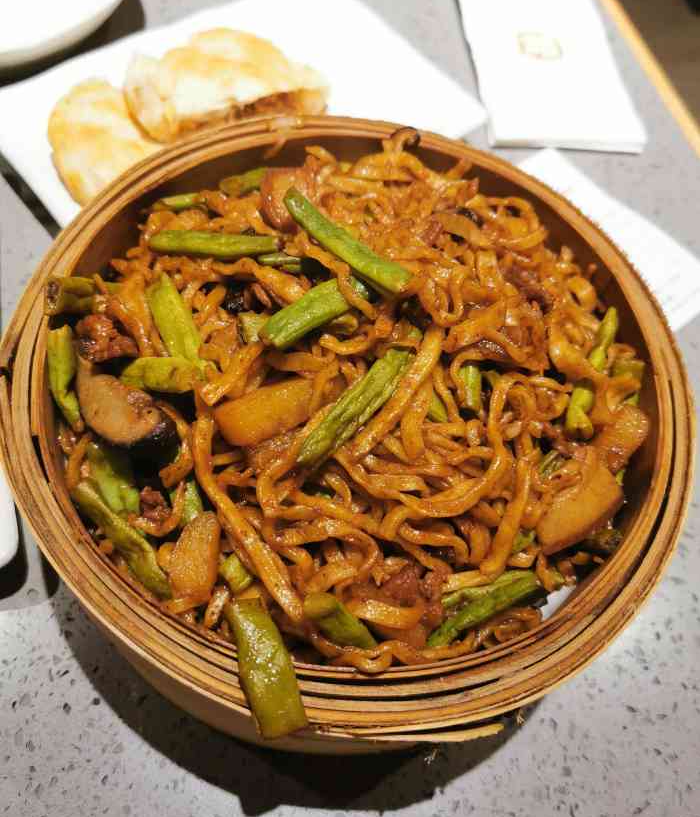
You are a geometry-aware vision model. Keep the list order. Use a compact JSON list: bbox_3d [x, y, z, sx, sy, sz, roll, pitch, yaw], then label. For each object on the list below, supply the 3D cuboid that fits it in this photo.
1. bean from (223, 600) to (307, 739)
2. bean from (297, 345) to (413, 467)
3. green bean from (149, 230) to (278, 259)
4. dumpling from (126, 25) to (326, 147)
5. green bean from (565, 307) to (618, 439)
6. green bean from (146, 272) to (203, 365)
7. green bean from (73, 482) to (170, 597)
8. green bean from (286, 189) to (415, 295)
[{"bbox_3d":[-0.024,0.071,0.202,0.013,0.007,0.037,-14,52,-15],"label":"bean"},{"bbox_3d":[0.002,-0.002,0.249,0.012,0.008,0.054,38,68,12],"label":"bean"},{"bbox_3d":[-0.053,-0.064,0.282,0.049,0.007,0.009,0,62,-1],"label":"green bean"},{"bbox_3d":[-0.068,-0.178,0.397,0.105,0.028,0.062,-18,66,-16],"label":"dumpling"},{"bbox_3d":[0.096,-0.015,0.284,0.009,0.007,0.063,22,63,4],"label":"green bean"},{"bbox_3d":[-0.063,-0.032,0.266,0.011,0.007,0.044,-22,62,-18],"label":"green bean"},{"bbox_3d":[-0.071,0.040,0.227,0.009,0.007,0.045,-37,70,-23],"label":"green bean"},{"bbox_3d":[-0.002,-0.066,0.279,0.010,0.008,0.062,-37,67,-24],"label":"green bean"}]

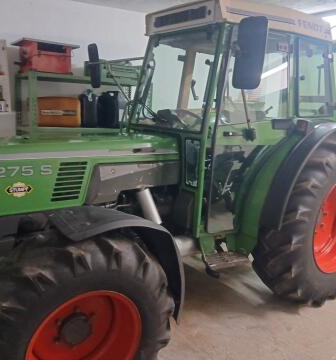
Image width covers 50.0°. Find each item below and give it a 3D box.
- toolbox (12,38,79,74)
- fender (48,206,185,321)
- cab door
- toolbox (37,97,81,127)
[{"bbox_3d":[-1.264,-1.247,3.718,0.540,0.285,0.500,-7,15,-32],"label":"toolbox"},{"bbox_3d":[-0.264,0.530,2.071,0.696,0.755,0.343,-8,16,-37],"label":"fender"},{"bbox_3d":[0.666,-0.371,2.845,0.892,1.519,0.078,-8,16,-37],"label":"cab door"},{"bbox_3d":[-1.158,-0.700,3.676,0.455,0.290,0.260,-7,15,-32],"label":"toolbox"}]

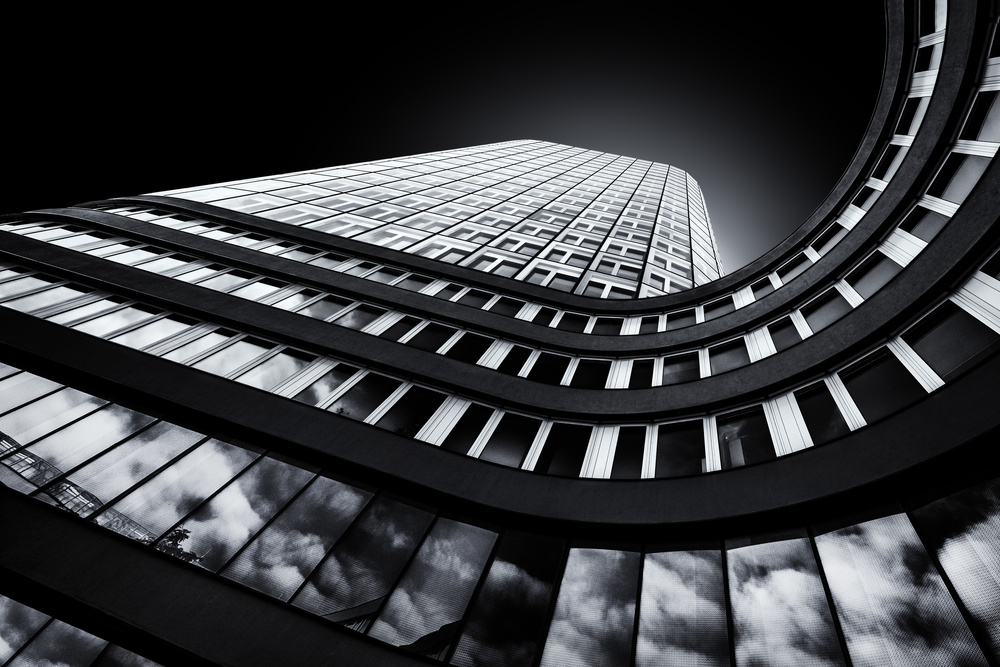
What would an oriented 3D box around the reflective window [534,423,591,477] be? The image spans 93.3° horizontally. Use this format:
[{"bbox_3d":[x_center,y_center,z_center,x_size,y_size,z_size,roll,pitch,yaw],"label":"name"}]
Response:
[{"bbox_3d":[1.464,2.608,10.625,0.976,1.880,0.100,2,-65,21],"label":"reflective window"}]

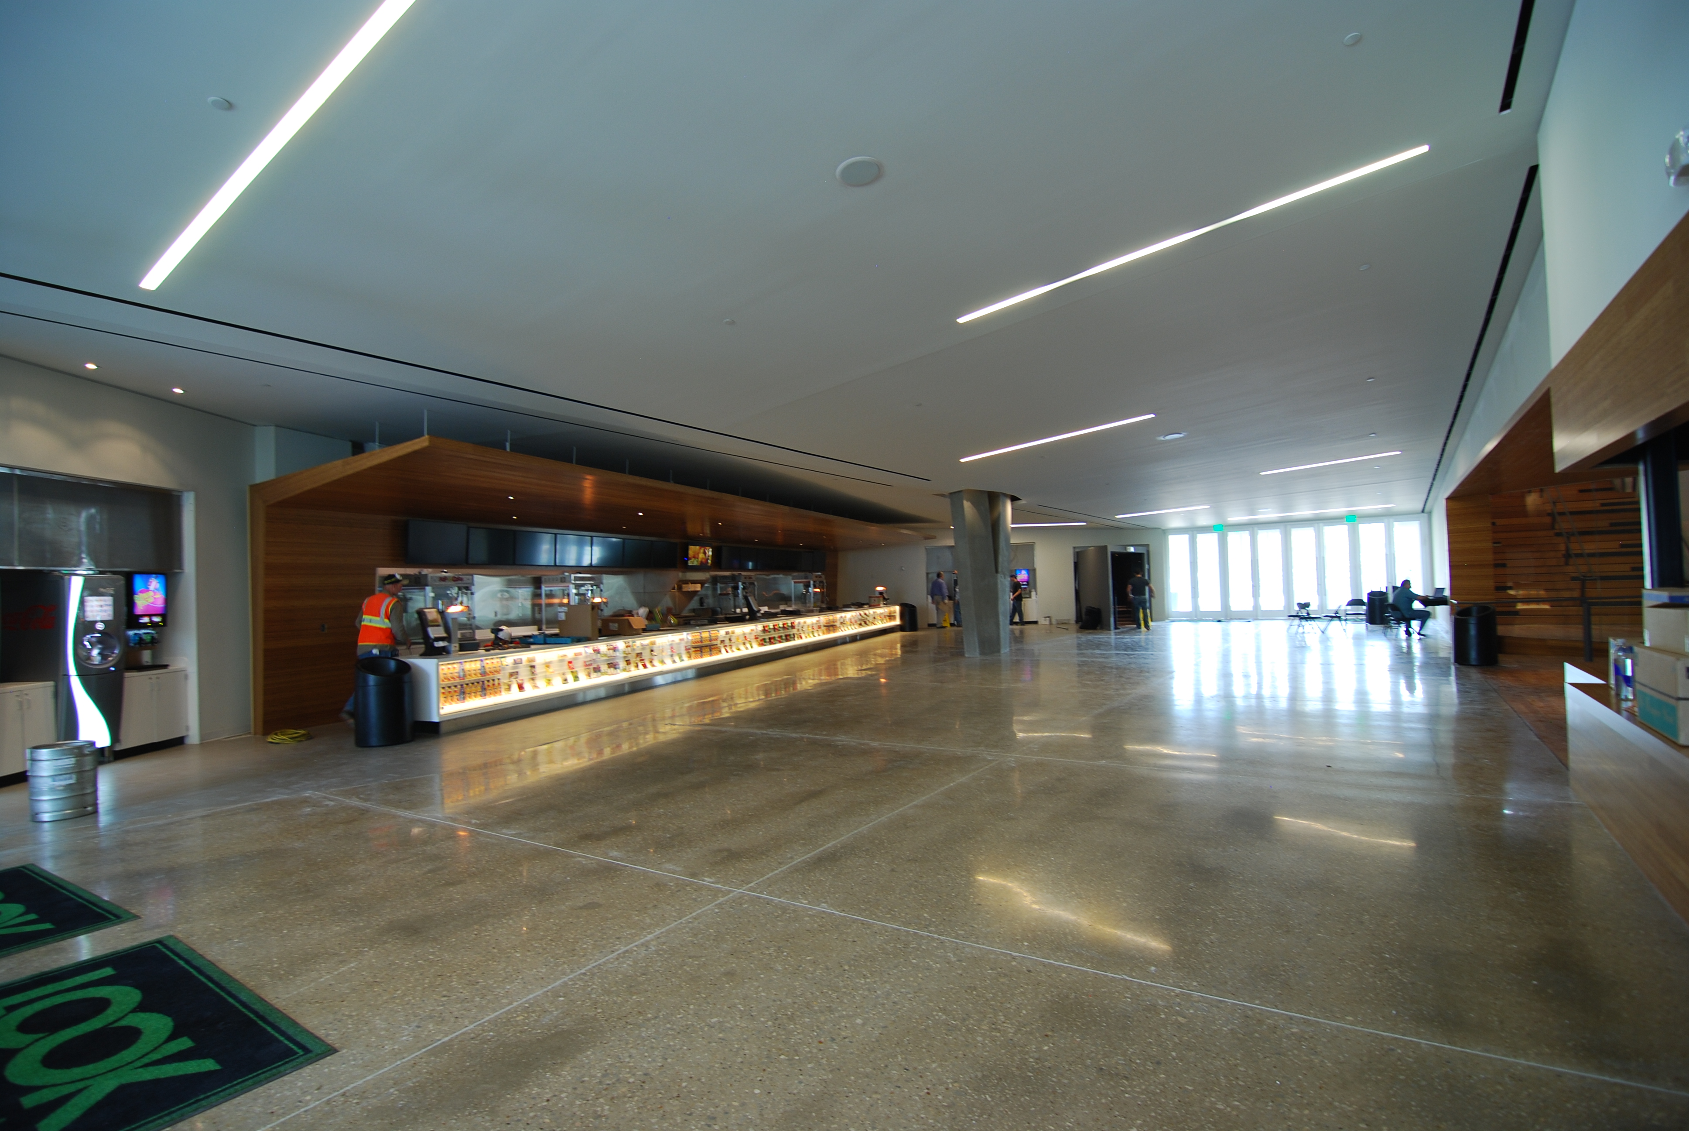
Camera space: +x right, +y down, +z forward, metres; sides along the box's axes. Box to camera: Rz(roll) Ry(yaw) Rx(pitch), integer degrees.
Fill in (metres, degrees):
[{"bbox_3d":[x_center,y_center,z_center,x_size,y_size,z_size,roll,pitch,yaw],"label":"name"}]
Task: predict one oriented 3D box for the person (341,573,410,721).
[{"bbox_3d":[-5.867,1.029,9.451,0.580,1.850,0.680,-2,-2,12],"label":"person"}]

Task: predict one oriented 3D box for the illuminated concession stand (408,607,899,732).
[{"bbox_3d":[-1.766,1.579,15.623,0.900,0.885,15.739,-2,-2,23],"label":"illuminated concession stand"}]

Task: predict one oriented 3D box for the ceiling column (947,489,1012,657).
[{"bbox_3d":[2.950,0.153,16.000,1.400,3.450,1.150,-2,-2,10],"label":"ceiling column"}]

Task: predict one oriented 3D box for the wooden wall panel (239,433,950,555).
[{"bbox_3d":[-1.908,-0.847,15.979,4.200,0.360,18.200,-2,-2,22],"label":"wooden wall panel"}]

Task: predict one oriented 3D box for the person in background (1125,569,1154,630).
[{"bbox_3d":[8.457,0.974,21.500,0.620,1.740,0.380,-2,-2,18],"label":"person in background"}]

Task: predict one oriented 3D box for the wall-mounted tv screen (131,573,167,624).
[{"bbox_3d":[-7.570,0.366,8.180,0.120,0.550,0.420,-2,-1,-2],"label":"wall-mounted tv screen"}]

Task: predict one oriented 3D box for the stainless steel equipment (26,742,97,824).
[{"bbox_3d":[-5.982,1.644,5.755,0.395,0.526,0.395,-3,-2,44],"label":"stainless steel equipment"}]

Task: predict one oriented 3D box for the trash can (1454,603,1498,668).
[{"bbox_3d":[9.947,1.101,11.837,0.500,0.890,0.500,-2,-2,-13],"label":"trash can"}]

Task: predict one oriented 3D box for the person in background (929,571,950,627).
[{"bbox_3d":[3.083,1.119,24.302,0.420,1.820,0.550,-1,-2,-35],"label":"person in background"}]

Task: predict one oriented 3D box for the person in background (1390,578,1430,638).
[{"bbox_3d":[12.806,0.947,17.000,0.800,1.280,0.520,-3,-2,36],"label":"person in background"}]

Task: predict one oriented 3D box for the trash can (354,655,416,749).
[{"bbox_3d":[-5.034,1.480,8.219,0.520,0.910,0.520,-3,-2,40],"label":"trash can"}]

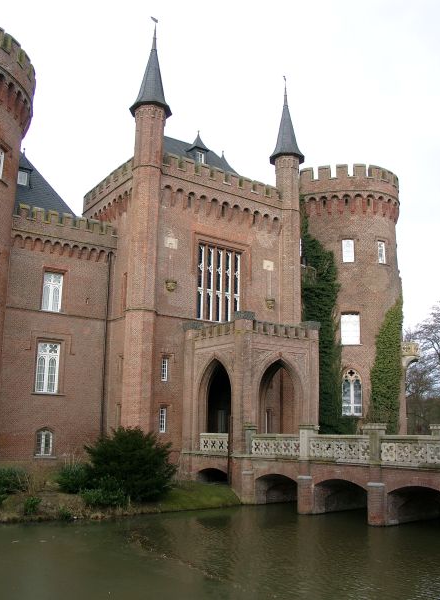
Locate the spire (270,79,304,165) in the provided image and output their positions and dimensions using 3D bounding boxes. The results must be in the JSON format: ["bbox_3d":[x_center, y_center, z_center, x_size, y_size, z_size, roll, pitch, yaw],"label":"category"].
[{"bbox_3d":[3.915,-10.587,34.788,2.052,5.368,2.052,9,-15,-34],"label":"spire"}]

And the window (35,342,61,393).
[{"bbox_3d":[-8.031,3.174,27.545,1.026,2.270,0.190,9,-15,-34],"label":"window"}]

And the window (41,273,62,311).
[{"bbox_3d":[-8.026,-0.353,28.271,0.931,1.833,0.190,9,-15,-34],"label":"window"}]

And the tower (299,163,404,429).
[{"bbox_3d":[8.803,1.116,40.121,7.220,18.876,7.220,1,-12,0],"label":"tower"}]

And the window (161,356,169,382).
[{"bbox_3d":[-2.584,3.290,27.736,0.332,1.111,0.171,9,-15,-34],"label":"window"}]

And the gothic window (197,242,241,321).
[{"bbox_3d":[-0.001,-0.860,30.460,2.755,3.943,0.237,9,-15,-34],"label":"gothic window"}]

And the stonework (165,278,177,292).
[{"bbox_3d":[-2.336,-0.668,28.404,0.456,0.494,0.342,9,-15,-34],"label":"stonework"}]

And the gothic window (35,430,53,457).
[{"bbox_3d":[-7.992,6.490,26.893,0.722,1.273,0.190,9,-15,-34],"label":"gothic window"}]

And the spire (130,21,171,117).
[{"bbox_3d":[-3.354,-11.798,29.880,2.052,5.368,2.052,9,-15,-34],"label":"spire"}]

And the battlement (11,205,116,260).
[{"bbox_3d":[-7.539,-3.214,29.025,5.244,2.043,0.570,9,-15,-34],"label":"battlement"}]

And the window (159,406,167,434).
[{"bbox_3d":[-2.612,5.562,27.251,0.332,1.178,0.171,9,-15,-34],"label":"window"}]

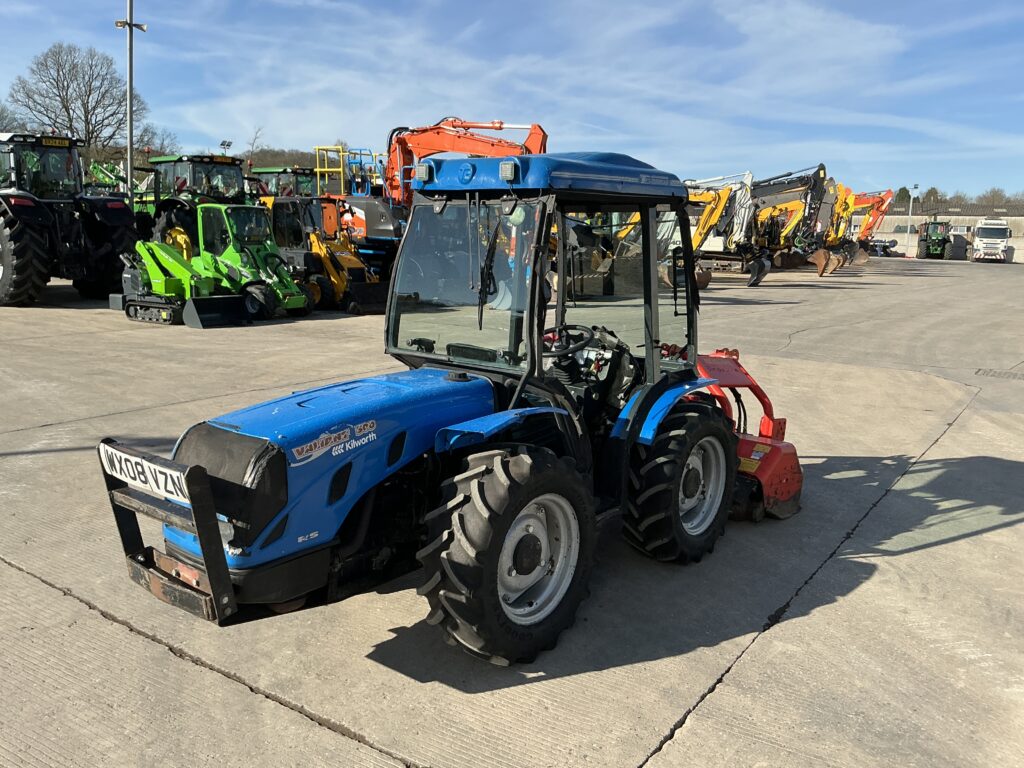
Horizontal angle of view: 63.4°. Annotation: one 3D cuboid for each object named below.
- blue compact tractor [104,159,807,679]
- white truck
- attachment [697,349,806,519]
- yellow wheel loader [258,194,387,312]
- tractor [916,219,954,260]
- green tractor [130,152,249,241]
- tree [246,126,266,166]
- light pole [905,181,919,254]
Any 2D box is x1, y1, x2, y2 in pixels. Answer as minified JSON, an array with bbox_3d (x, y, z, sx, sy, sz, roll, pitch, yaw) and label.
[{"bbox_3d":[0.170,-0.081,4.276,1.280,2.230,4.310,10,13,38],"label":"blue compact tractor"},{"bbox_3d":[43.218,-12.952,74.500,2.550,3.700,7.000,8,12,29],"label":"white truck"},{"bbox_3d":[1.291,0.267,5.718,1.280,1.130,0.820,10,13,38],"label":"attachment"},{"bbox_3d":[-3.935,-2.973,18.533,1.600,2.400,3.800,-7,14,-42],"label":"yellow wheel loader"},{"bbox_3d":[35.660,-12.041,69.500,2.500,3.000,4.800,8,12,28],"label":"tractor"},{"bbox_3d":[-8.055,-3.991,21.062,5.200,3.200,2.550,10,13,39],"label":"green tractor"},{"bbox_3d":[-26.322,-22.628,85.000,2.300,7.500,2.200,2,10,0],"label":"tree"},{"bbox_3d":[35.647,-14.607,74.000,0.900,6.400,0.400,8,12,29],"label":"light pole"}]

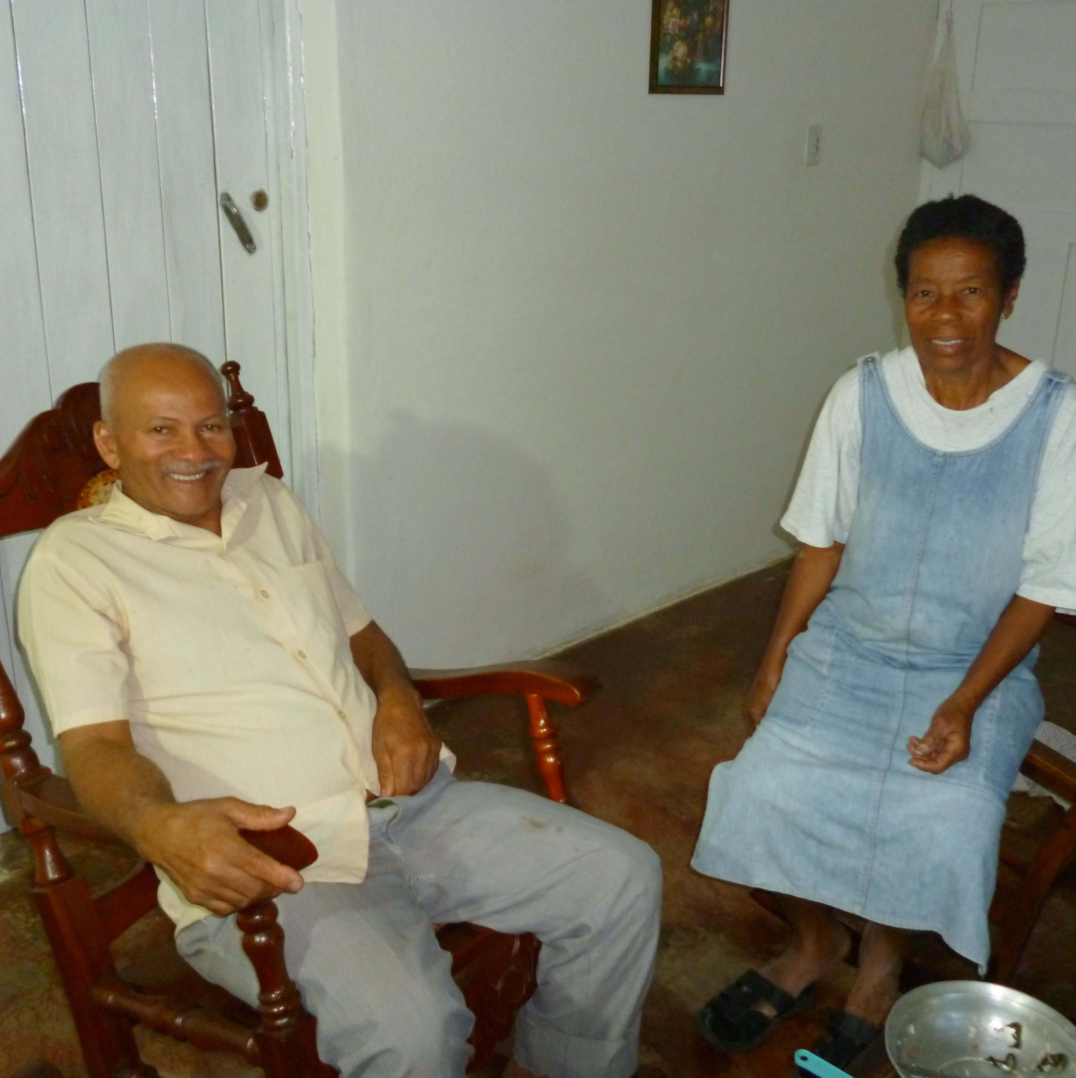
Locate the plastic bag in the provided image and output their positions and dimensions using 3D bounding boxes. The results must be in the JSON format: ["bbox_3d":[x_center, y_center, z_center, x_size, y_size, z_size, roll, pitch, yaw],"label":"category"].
[{"bbox_3d":[1.343,-1.485,3.829,0.150,0.490,0.110,17,23,41],"label":"plastic bag"}]

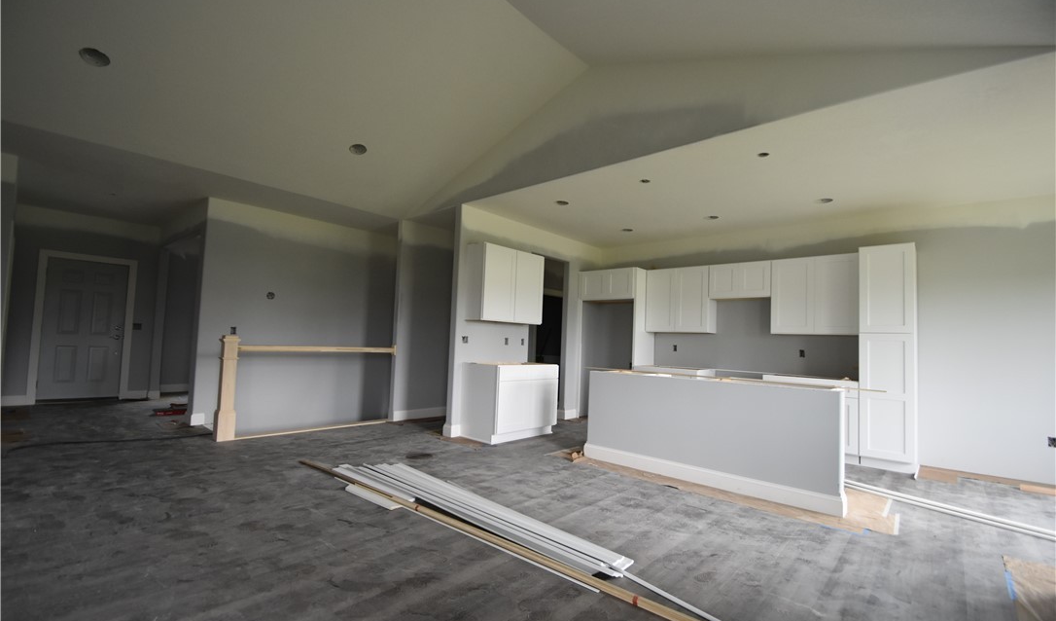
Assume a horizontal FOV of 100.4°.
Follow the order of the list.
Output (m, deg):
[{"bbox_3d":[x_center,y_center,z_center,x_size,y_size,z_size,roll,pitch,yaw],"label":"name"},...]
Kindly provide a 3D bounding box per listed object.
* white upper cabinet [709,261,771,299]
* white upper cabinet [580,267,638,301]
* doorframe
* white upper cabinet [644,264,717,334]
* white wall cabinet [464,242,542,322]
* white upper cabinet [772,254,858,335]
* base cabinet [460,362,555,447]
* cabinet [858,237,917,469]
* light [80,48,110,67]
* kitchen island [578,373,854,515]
[{"bbox_3d":[2.890,-0.383,5.928,0.770,0.463,0.323,-1,-4,42],"label":"white upper cabinet"},{"bbox_3d":[1.439,-0.373,7.023,0.950,0.465,0.628,-1,-4,42],"label":"white upper cabinet"},{"bbox_3d":[-6.644,0.267,6.616,0.120,2.180,1.073,-1,-4,42],"label":"doorframe"},{"bbox_3d":[2.250,-0.144,6.480,0.924,0.923,0.323,-1,-4,42],"label":"white upper cabinet"},{"bbox_3d":[-0.269,-0.299,5.624,0.318,0.917,1.081,-1,-4,42],"label":"white wall cabinet"},{"bbox_3d":[3.506,-0.162,5.355,0.907,0.923,0.323,-1,-4,42],"label":"white upper cabinet"},{"bbox_3d":[-0.201,1.098,5.465,0.603,0.873,1.080,-1,-4,42],"label":"base cabinet"},{"bbox_3d":[3.884,0.498,4.748,0.453,2.295,0.630,-1,-4,42],"label":"cabinet"},{"bbox_3d":[-3.117,-1.833,3.166,0.170,0.060,0.170,-24,-20,38],"label":"light"},{"bbox_3d":[1.669,1.084,4.150,2.180,0.890,0.660,-1,-4,41],"label":"kitchen island"}]

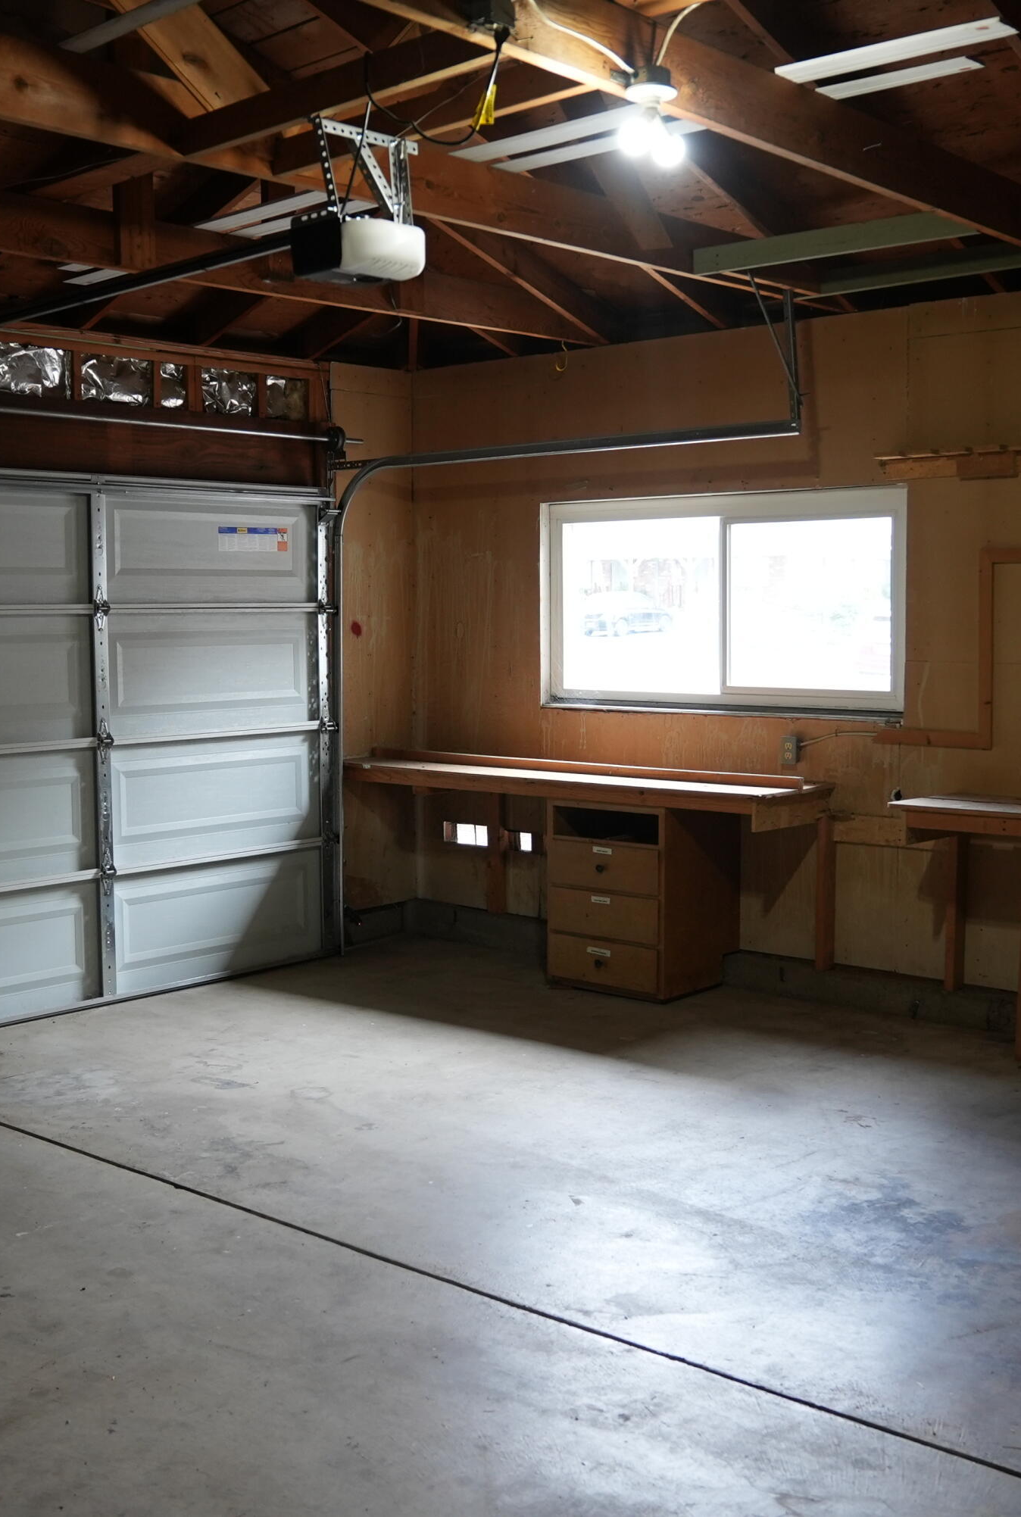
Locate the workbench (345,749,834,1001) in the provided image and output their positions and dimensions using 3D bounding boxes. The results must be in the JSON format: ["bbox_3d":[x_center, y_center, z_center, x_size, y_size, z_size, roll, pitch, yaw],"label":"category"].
[{"bbox_3d":[0.239,0.490,7.124,2.263,0.943,0.598,4,7,40],"label":"workbench"}]

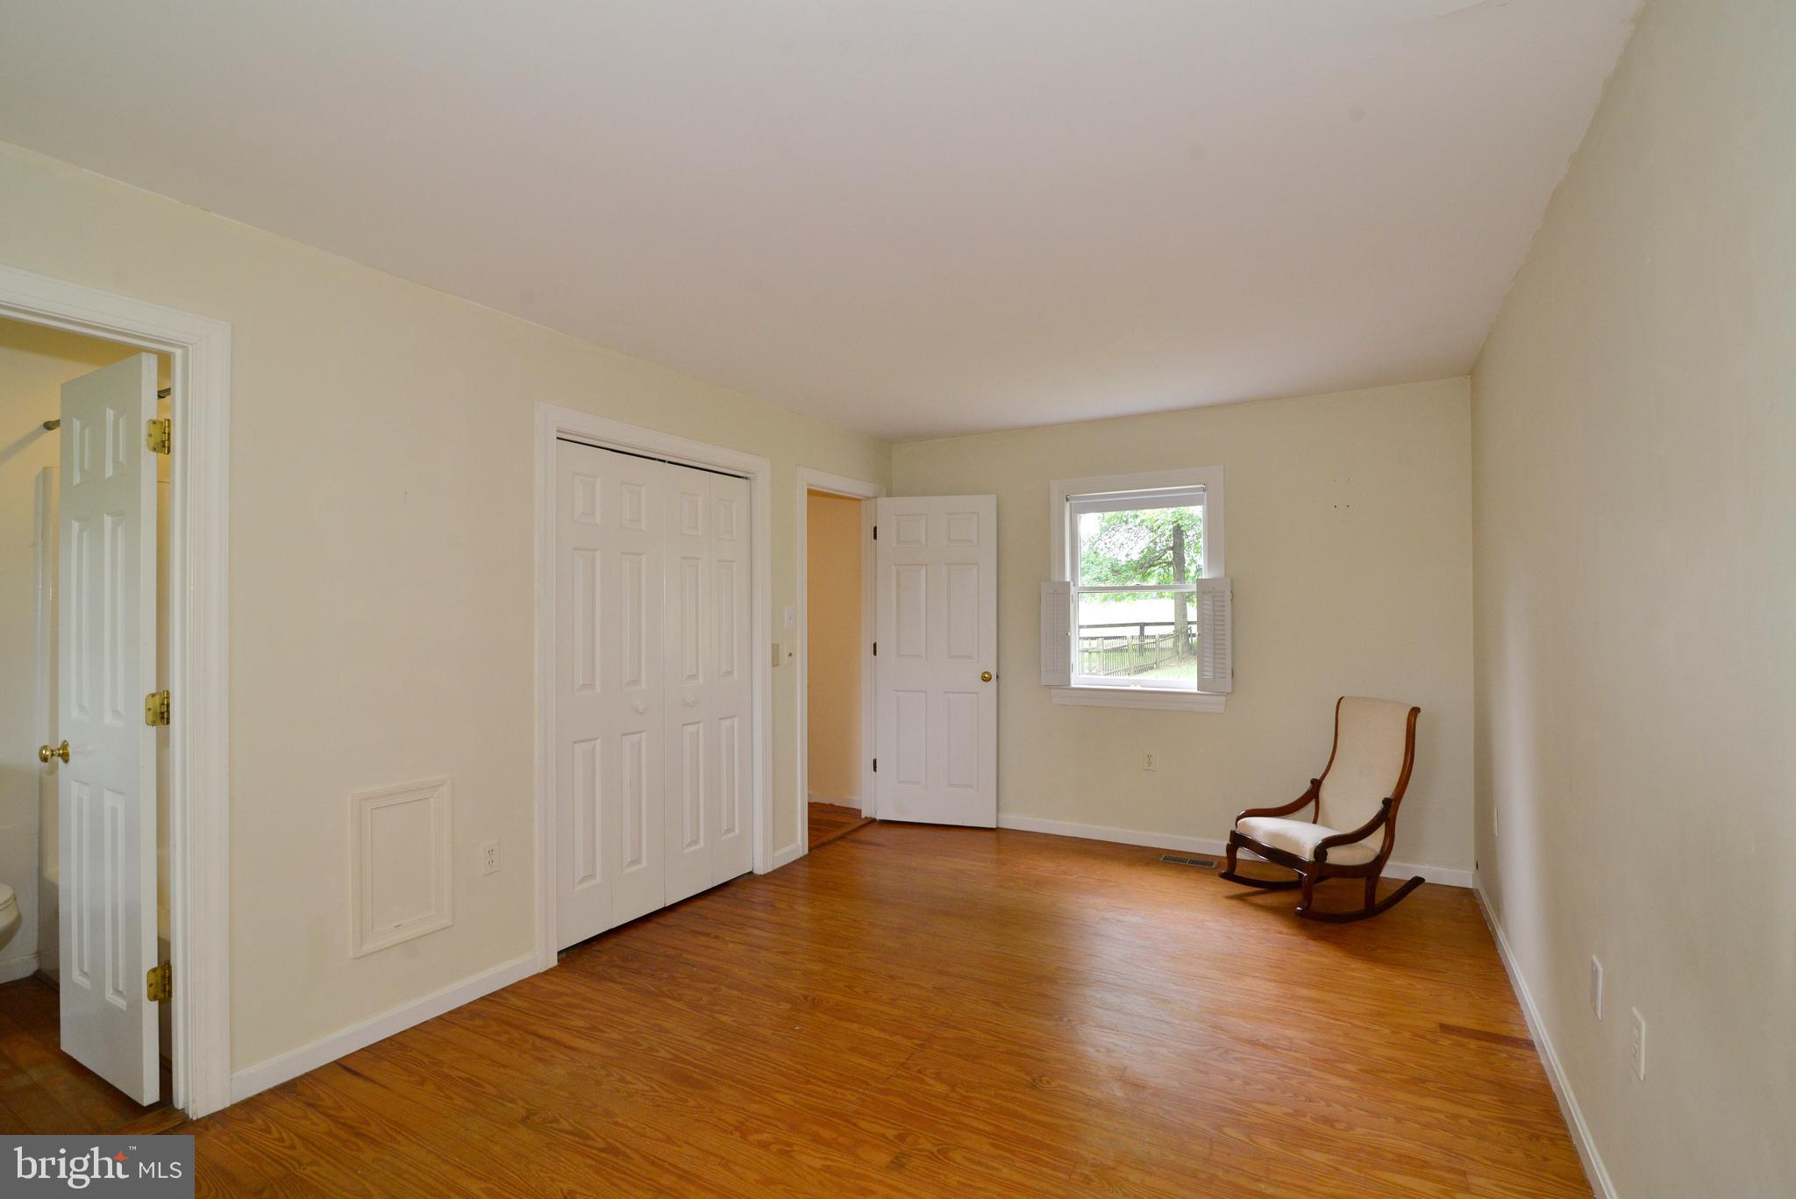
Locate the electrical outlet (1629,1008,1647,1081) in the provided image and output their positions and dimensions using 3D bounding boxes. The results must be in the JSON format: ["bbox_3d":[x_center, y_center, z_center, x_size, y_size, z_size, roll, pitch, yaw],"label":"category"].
[{"bbox_3d":[1.435,0.861,1.548,0.008,0.116,0.072,-1,-1,30],"label":"electrical outlet"}]

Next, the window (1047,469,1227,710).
[{"bbox_3d":[1.355,-0.045,4.574,0.977,1.335,0.100,-1,-1,30],"label":"window"}]

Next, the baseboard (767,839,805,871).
[{"bbox_3d":[-0.601,1.386,4.308,0.018,0.075,0.255,-1,-1,30],"label":"baseboard"}]

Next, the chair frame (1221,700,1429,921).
[{"bbox_3d":[1.990,0.937,3.774,0.740,0.890,0.530,0,-1,-17],"label":"chair frame"}]

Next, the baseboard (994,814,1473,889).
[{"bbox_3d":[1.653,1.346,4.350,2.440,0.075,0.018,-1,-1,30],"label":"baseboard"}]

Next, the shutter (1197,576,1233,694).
[{"bbox_3d":[1.702,0.196,4.295,0.177,0.615,0.035,-1,-1,30],"label":"shutter"}]

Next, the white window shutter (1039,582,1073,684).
[{"bbox_3d":[0.943,0.207,4.736,0.184,0.620,0.035,-1,-1,30],"label":"white window shutter"}]

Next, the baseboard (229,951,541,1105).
[{"bbox_3d":[-1.594,1.355,2.603,0.018,0.074,0.946,-1,-1,30],"label":"baseboard"}]

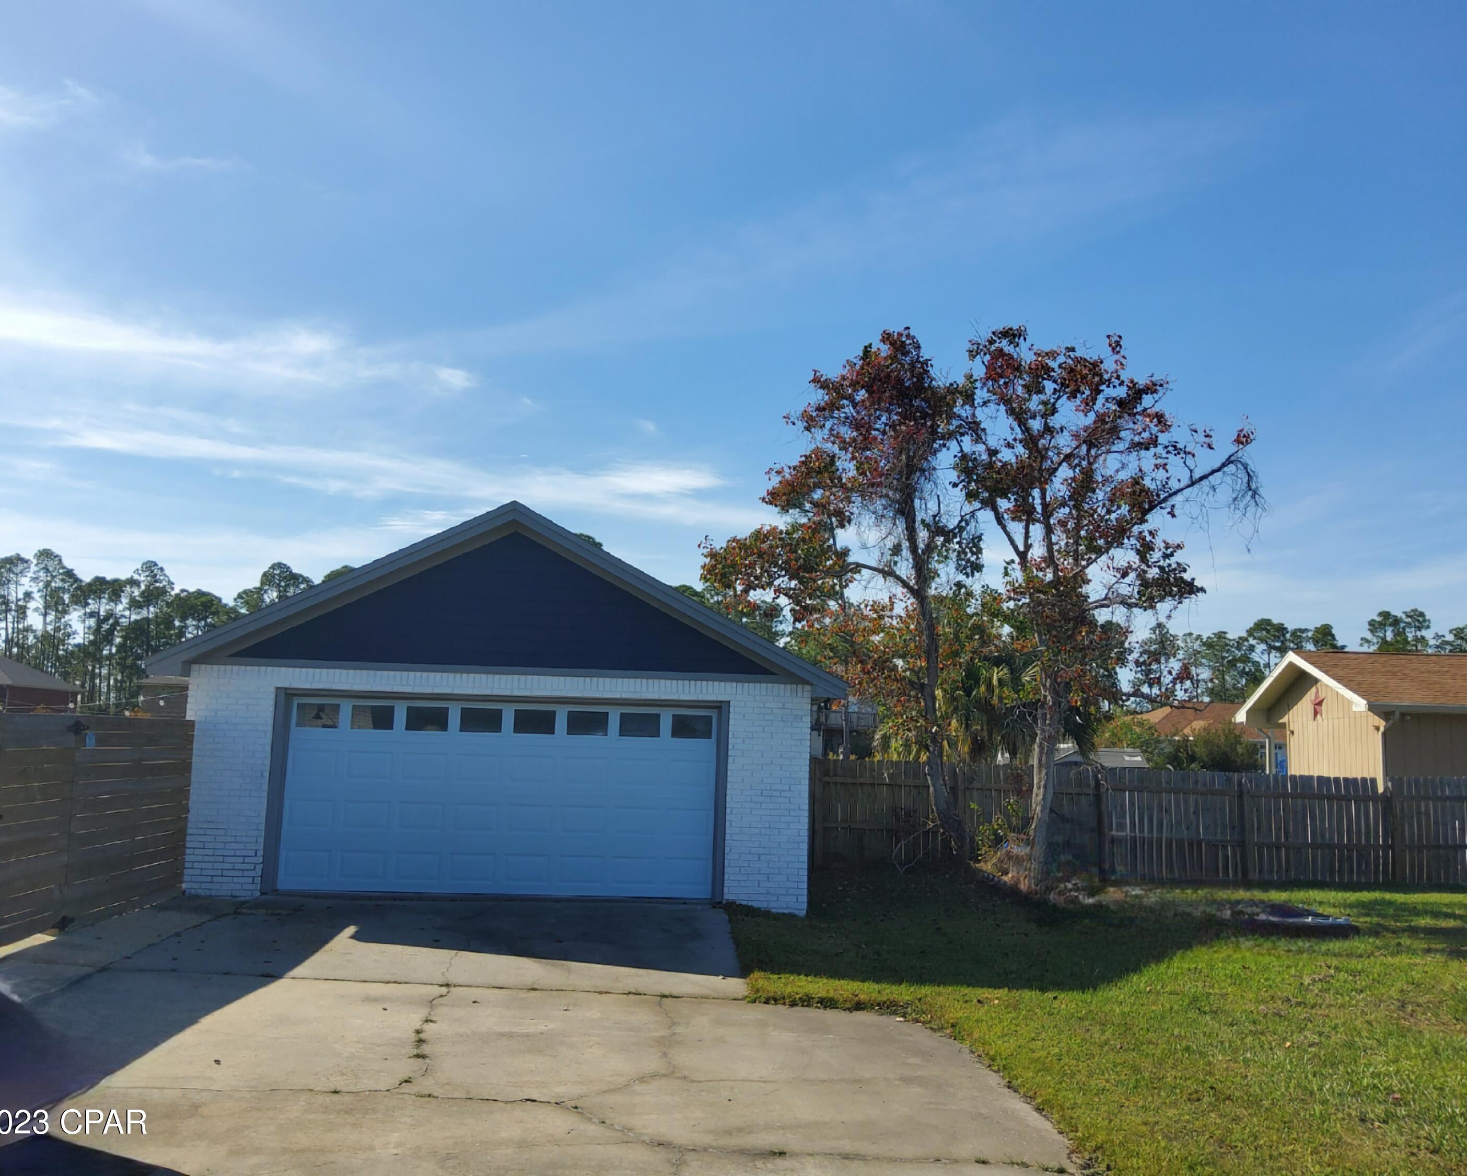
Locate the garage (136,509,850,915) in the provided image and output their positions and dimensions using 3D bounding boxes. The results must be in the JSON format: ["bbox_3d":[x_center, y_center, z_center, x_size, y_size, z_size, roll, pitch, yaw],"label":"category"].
[{"bbox_3d":[-2.896,1.767,16.987,7.800,4.520,7.700,2,-8,-4],"label":"garage"}]

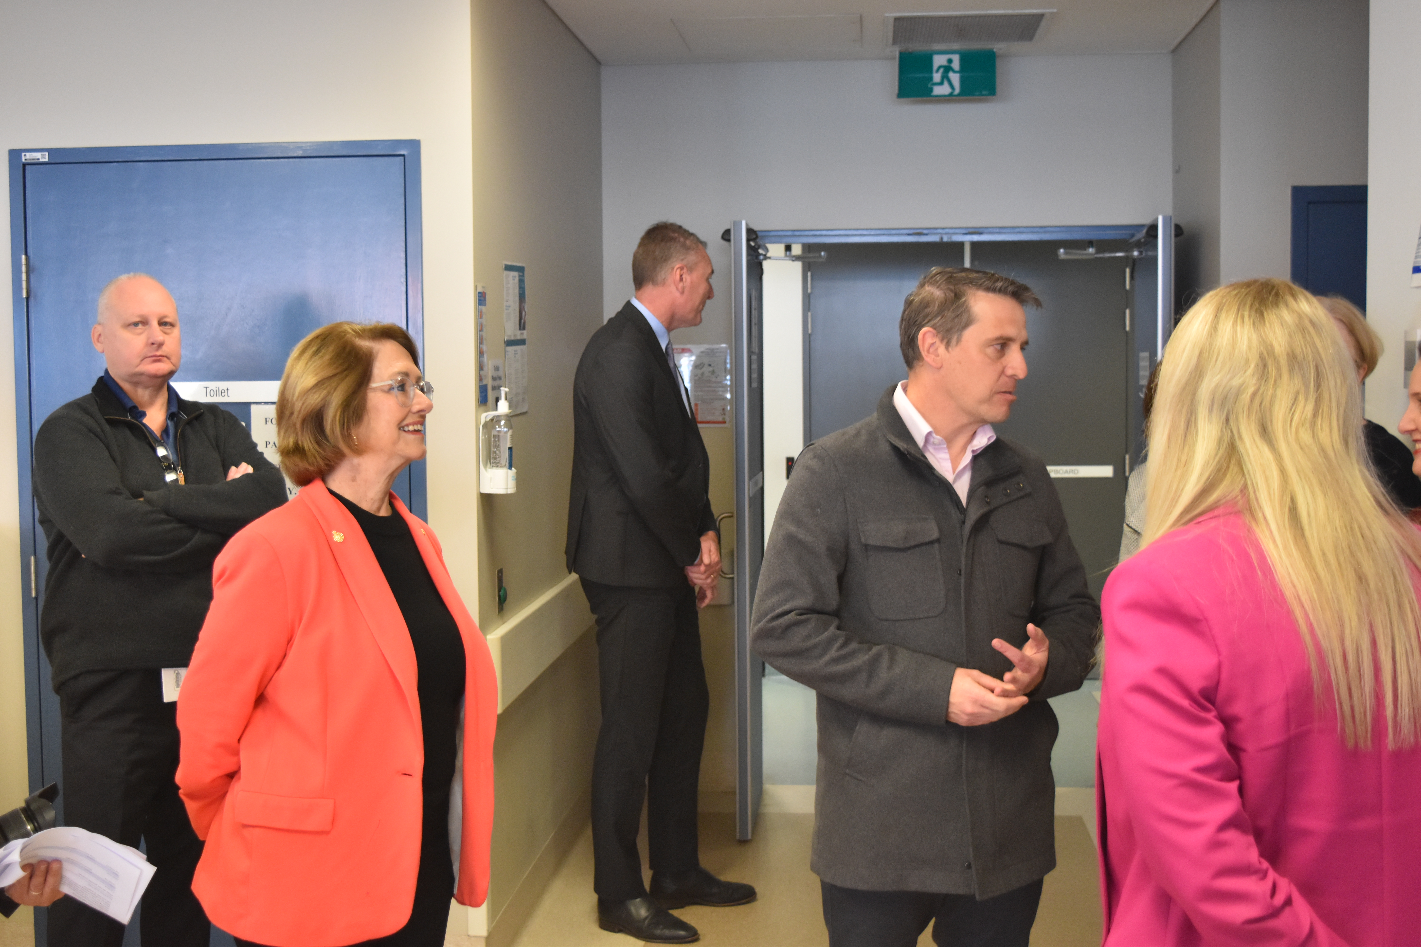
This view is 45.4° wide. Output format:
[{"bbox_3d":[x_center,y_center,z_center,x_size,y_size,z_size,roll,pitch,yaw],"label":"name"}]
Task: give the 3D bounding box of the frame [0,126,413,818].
[{"bbox_3d":[-1.209,0.250,4.264,1.040,2.120,0.140,0,3,5],"label":"frame"}]

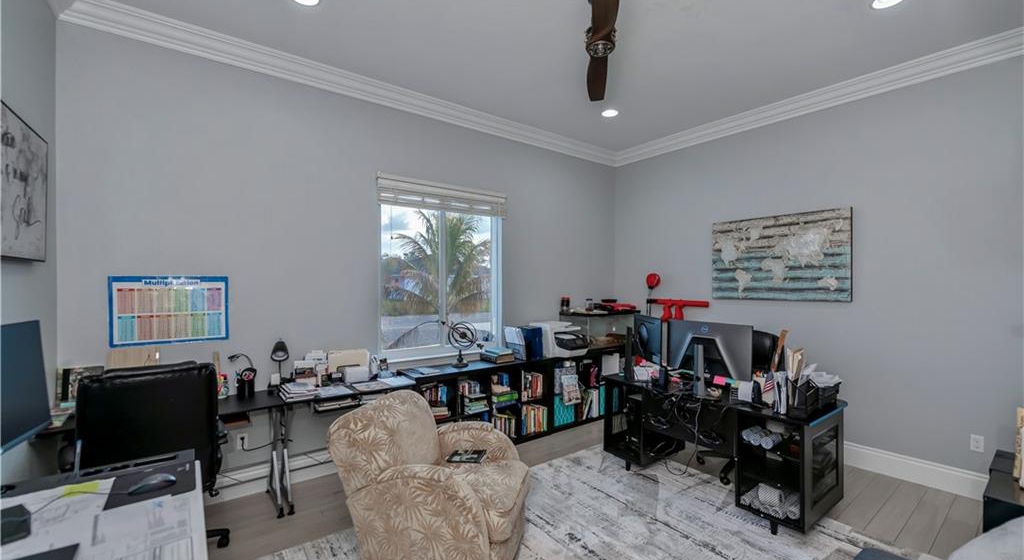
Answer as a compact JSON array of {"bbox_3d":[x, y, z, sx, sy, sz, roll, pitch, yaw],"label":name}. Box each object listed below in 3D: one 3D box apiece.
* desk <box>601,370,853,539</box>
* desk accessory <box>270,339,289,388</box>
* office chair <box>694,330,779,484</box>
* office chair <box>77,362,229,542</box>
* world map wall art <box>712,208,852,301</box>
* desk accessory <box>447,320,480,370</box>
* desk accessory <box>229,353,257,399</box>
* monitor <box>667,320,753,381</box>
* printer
[{"bbox_3d":[1.513,1.189,3.044,0.730,0.730,1.470,0,0,-36],"label":"desk"},{"bbox_3d":[-1.672,0.624,2.841,0.140,0.370,0.180,0,0,-42],"label":"desk accessory"},{"bbox_3d":[1.839,0.995,3.234,0.660,1.120,0.620,0,0,-36],"label":"office chair"},{"bbox_3d":[-1.820,0.976,2.025,0.640,1.130,0.700,0,0,-36],"label":"office chair"},{"bbox_3d":[2.486,-0.196,3.790,0.035,0.785,1.155,0,0,-36],"label":"world map wall art"},{"bbox_3d":[-0.466,0.570,3.614,0.330,0.430,0.250,0,0,-7],"label":"desk accessory"},{"bbox_3d":[-1.835,0.653,2.709,0.180,0.300,0.140,0,0,-36],"label":"desk accessory"},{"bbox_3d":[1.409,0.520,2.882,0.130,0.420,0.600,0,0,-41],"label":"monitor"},{"bbox_3d":[0.505,0.639,4.277,0.460,0.300,0.420,0,0,-36],"label":"printer"}]

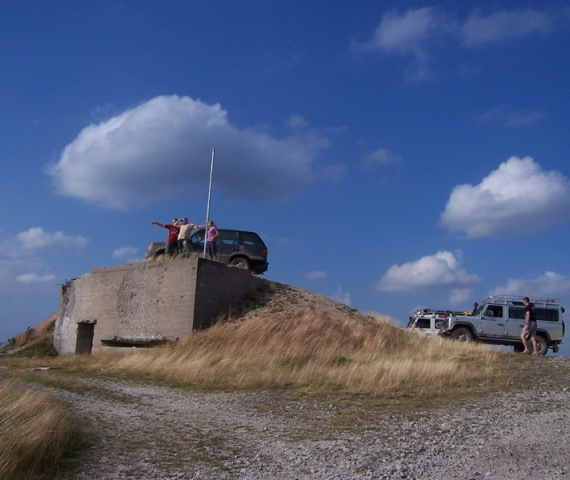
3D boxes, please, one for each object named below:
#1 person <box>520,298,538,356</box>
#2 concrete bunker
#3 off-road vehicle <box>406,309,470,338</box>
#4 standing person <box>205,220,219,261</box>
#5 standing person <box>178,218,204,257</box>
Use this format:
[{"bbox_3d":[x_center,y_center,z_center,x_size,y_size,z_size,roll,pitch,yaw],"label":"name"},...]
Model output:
[{"bbox_3d":[7.905,2.780,19.700,0.620,1.850,0.480,-3,-13,23],"label":"person"},{"bbox_3d":[-4.389,3.374,25.713,7.700,3.700,6.200,-6,-14,36],"label":"concrete bunker"},{"bbox_3d":[6.578,4.291,28.067,4.600,2.250,1.800,2,-12,-2],"label":"off-road vehicle"},{"bbox_3d":[-2.751,0.077,22.600,0.380,1.620,0.480,12,-15,-41],"label":"standing person"},{"bbox_3d":[-3.535,0.027,22.700,1.000,1.740,0.500,-4,-13,26],"label":"standing person"}]

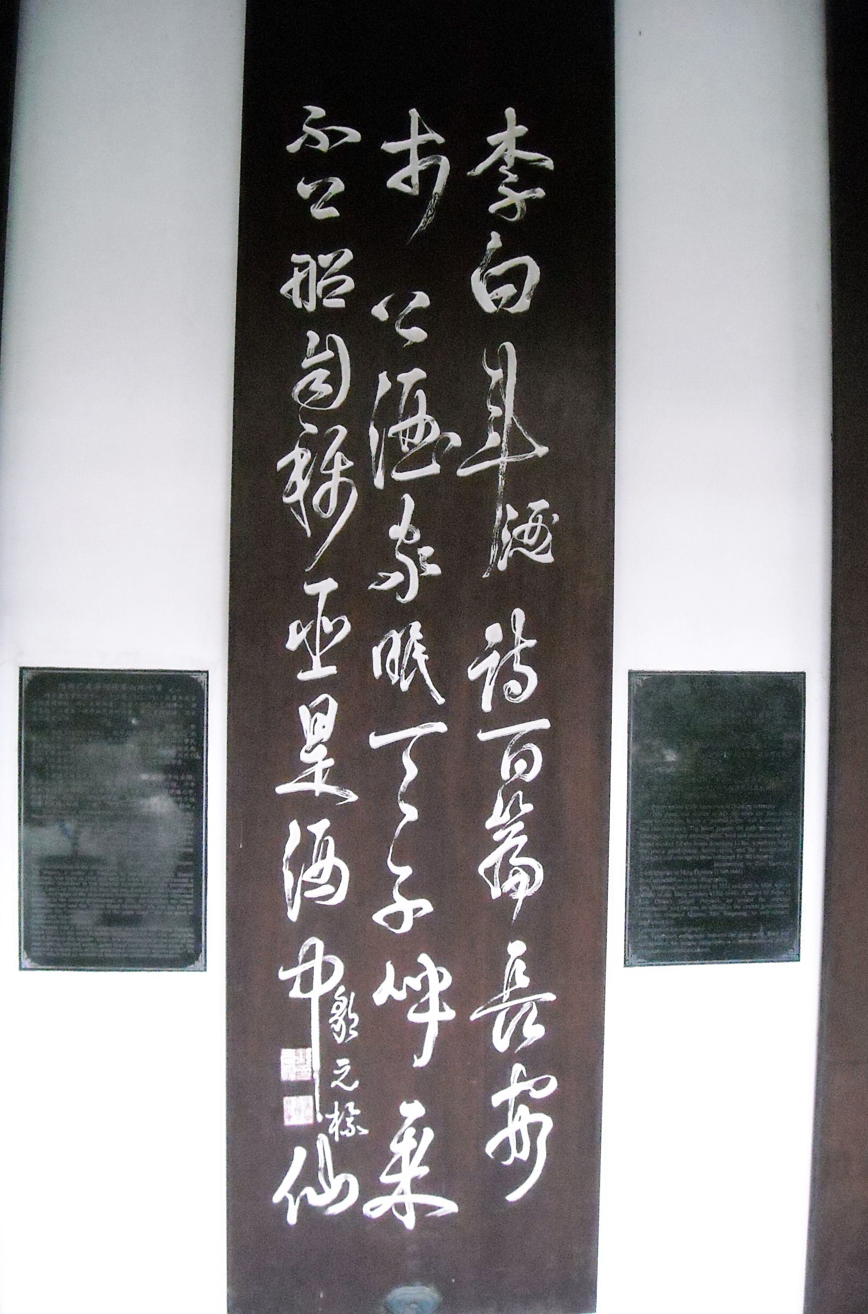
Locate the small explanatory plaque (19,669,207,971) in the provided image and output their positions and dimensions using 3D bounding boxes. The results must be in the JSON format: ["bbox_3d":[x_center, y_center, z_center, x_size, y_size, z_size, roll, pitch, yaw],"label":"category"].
[{"bbox_3d":[-0.618,0.316,2.565,0.360,0.584,0.025,1,0,-4],"label":"small explanatory plaque"}]

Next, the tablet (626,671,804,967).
[{"bbox_3d":[0.561,0.322,2.647,0.360,0.584,0.025,1,0,-4],"label":"tablet"}]

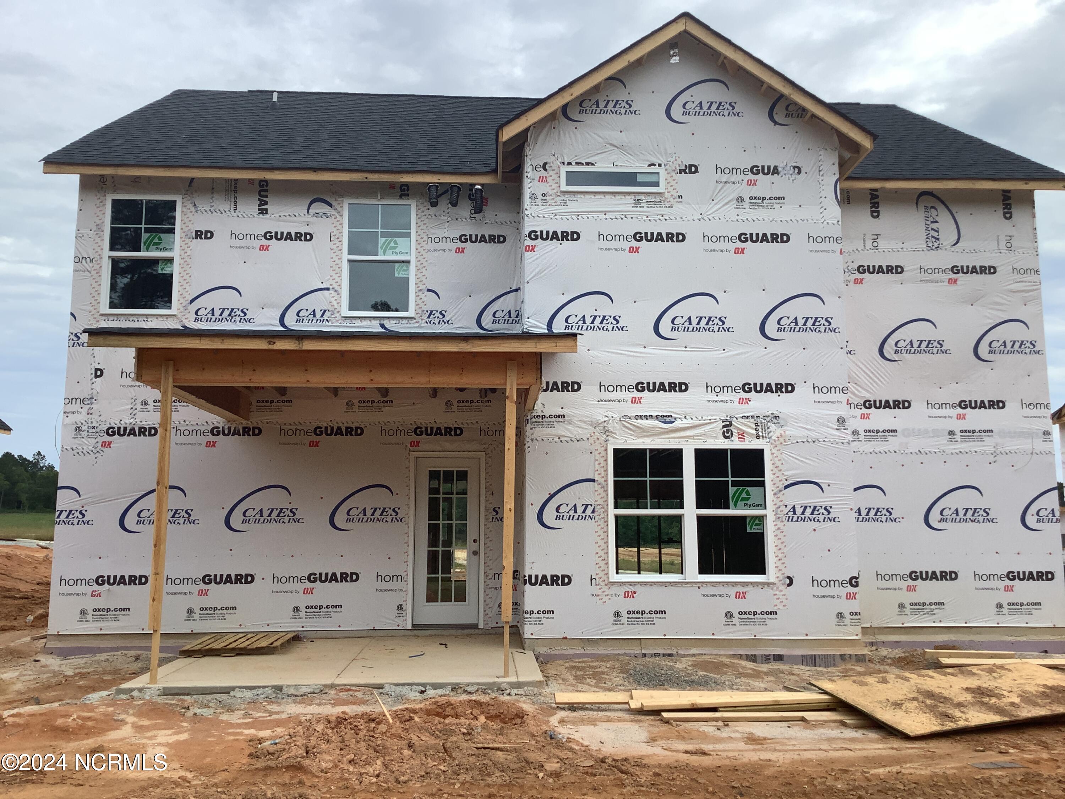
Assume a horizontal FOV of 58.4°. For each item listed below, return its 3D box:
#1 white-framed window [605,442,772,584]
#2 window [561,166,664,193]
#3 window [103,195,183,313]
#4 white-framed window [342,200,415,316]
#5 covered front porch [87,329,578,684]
[{"bbox_3d":[1.778,1.278,10.755,1.839,1.530,0.100,0,-7,-3],"label":"white-framed window"},{"bbox_3d":[0.945,-2.570,11.196,1.226,0.307,0.100,0,-7,-3],"label":"window"},{"bbox_3d":[-4.874,-1.802,11.927,0.918,1.530,0.100,0,-7,-3],"label":"window"},{"bbox_3d":[-1.941,-1.785,12.102,0.918,1.530,0.100,0,-7,-3],"label":"white-framed window"},{"bbox_3d":[-1.844,0.911,10.037,4.324,3.550,3.400,0,-7,-3],"label":"covered front porch"}]

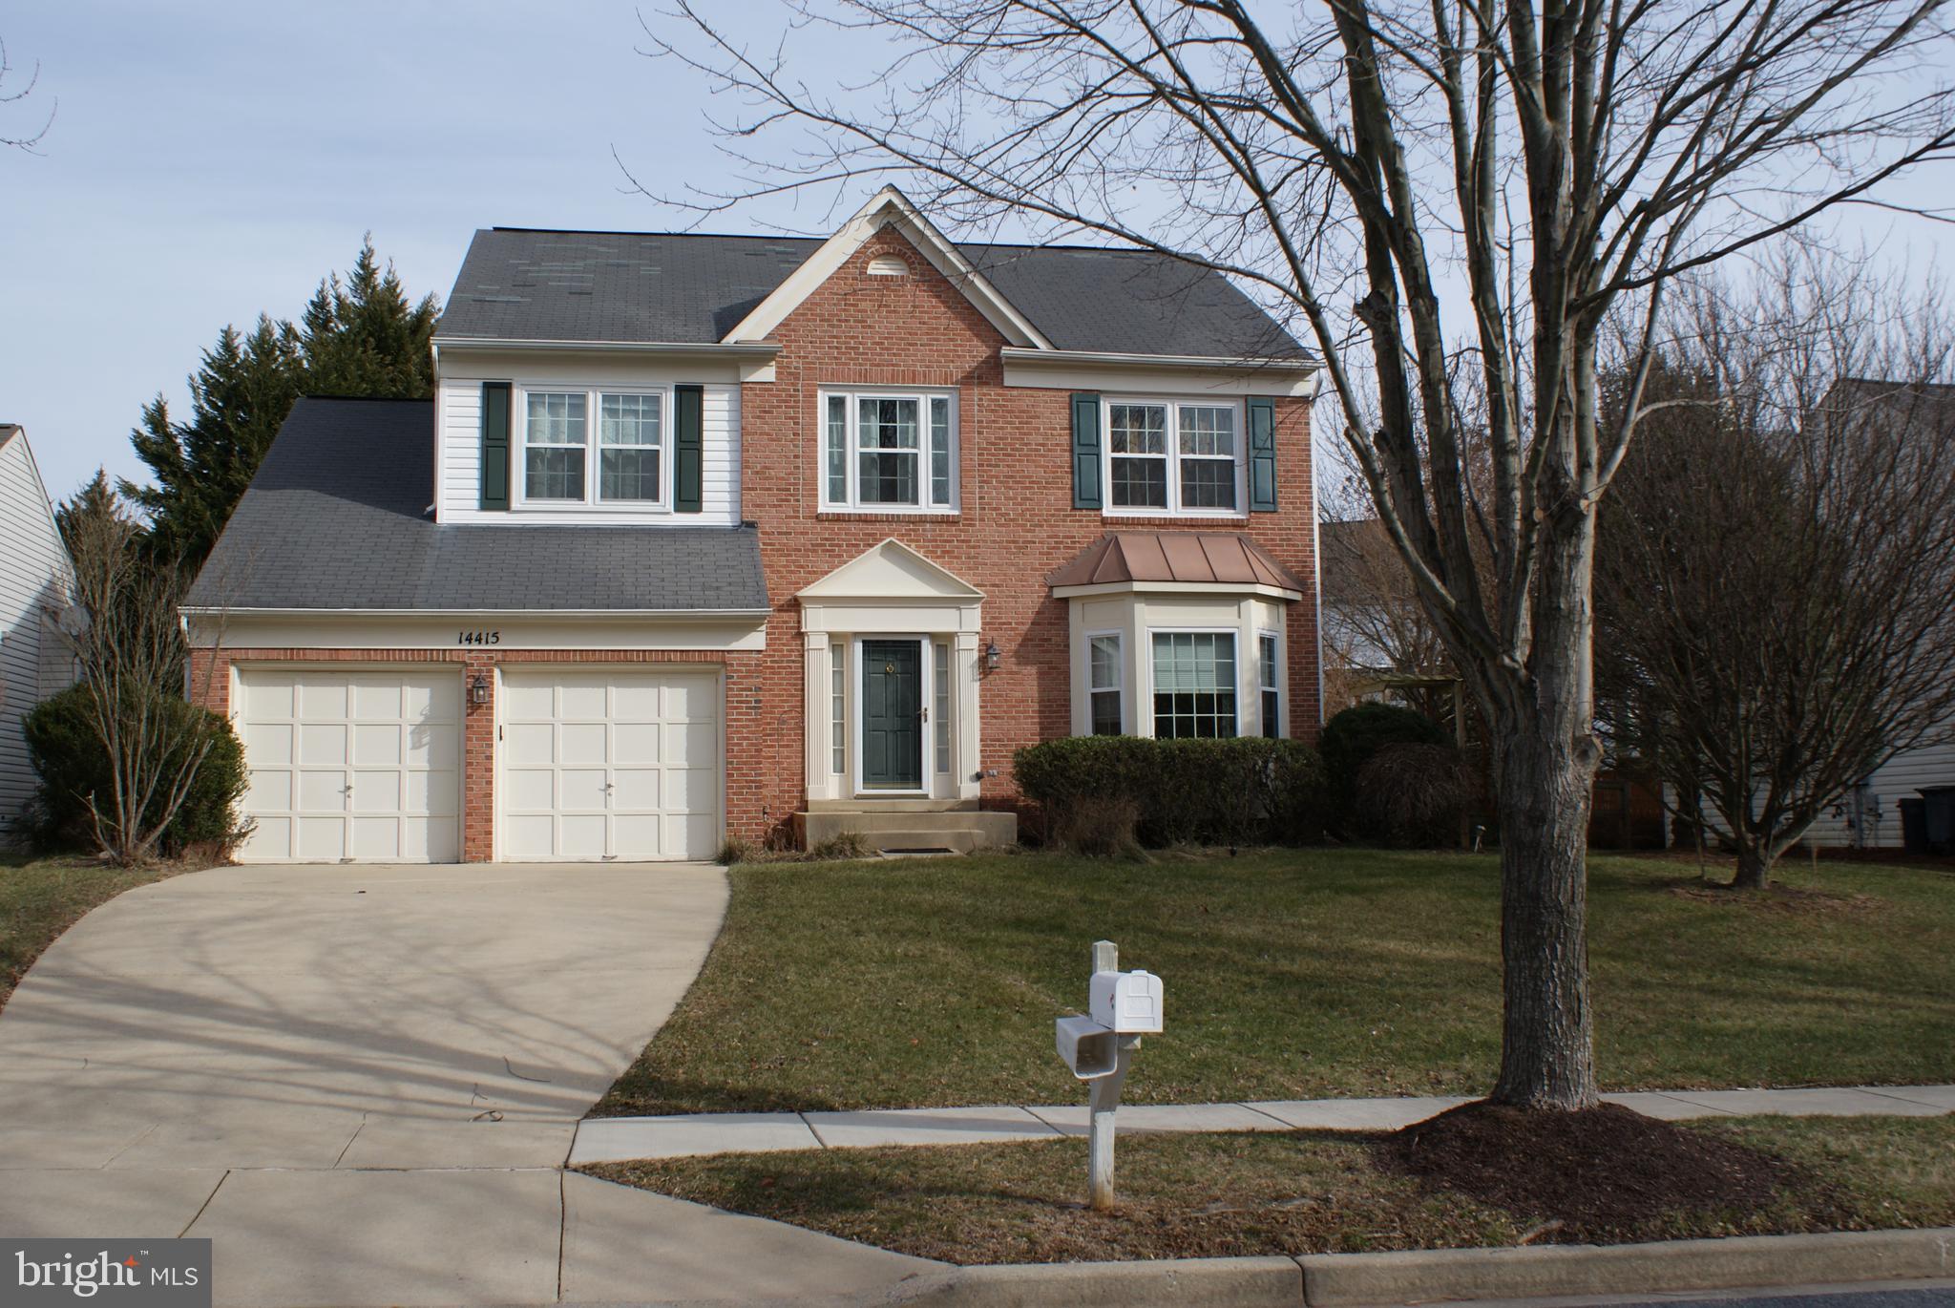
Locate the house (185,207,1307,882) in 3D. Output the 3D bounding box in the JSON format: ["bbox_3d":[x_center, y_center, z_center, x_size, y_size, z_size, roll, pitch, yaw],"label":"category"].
[{"bbox_3d":[-2.693,-1.892,25.786,13.400,9.400,11.000,0,-6,-8],"label":"house"}]

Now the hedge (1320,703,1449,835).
[{"bbox_3d":[5.124,1.457,22.500,1.650,1.720,1.600,0,-6,-8],"label":"hedge"}]

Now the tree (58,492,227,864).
[{"bbox_3d":[-8.514,0.242,18.300,1.720,3.850,1.700,0,-6,-8],"label":"tree"}]

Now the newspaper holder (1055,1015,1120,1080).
[{"bbox_3d":[0.465,1.690,7.640,0.175,0.185,0.420,0,-6,-8],"label":"newspaper holder"}]

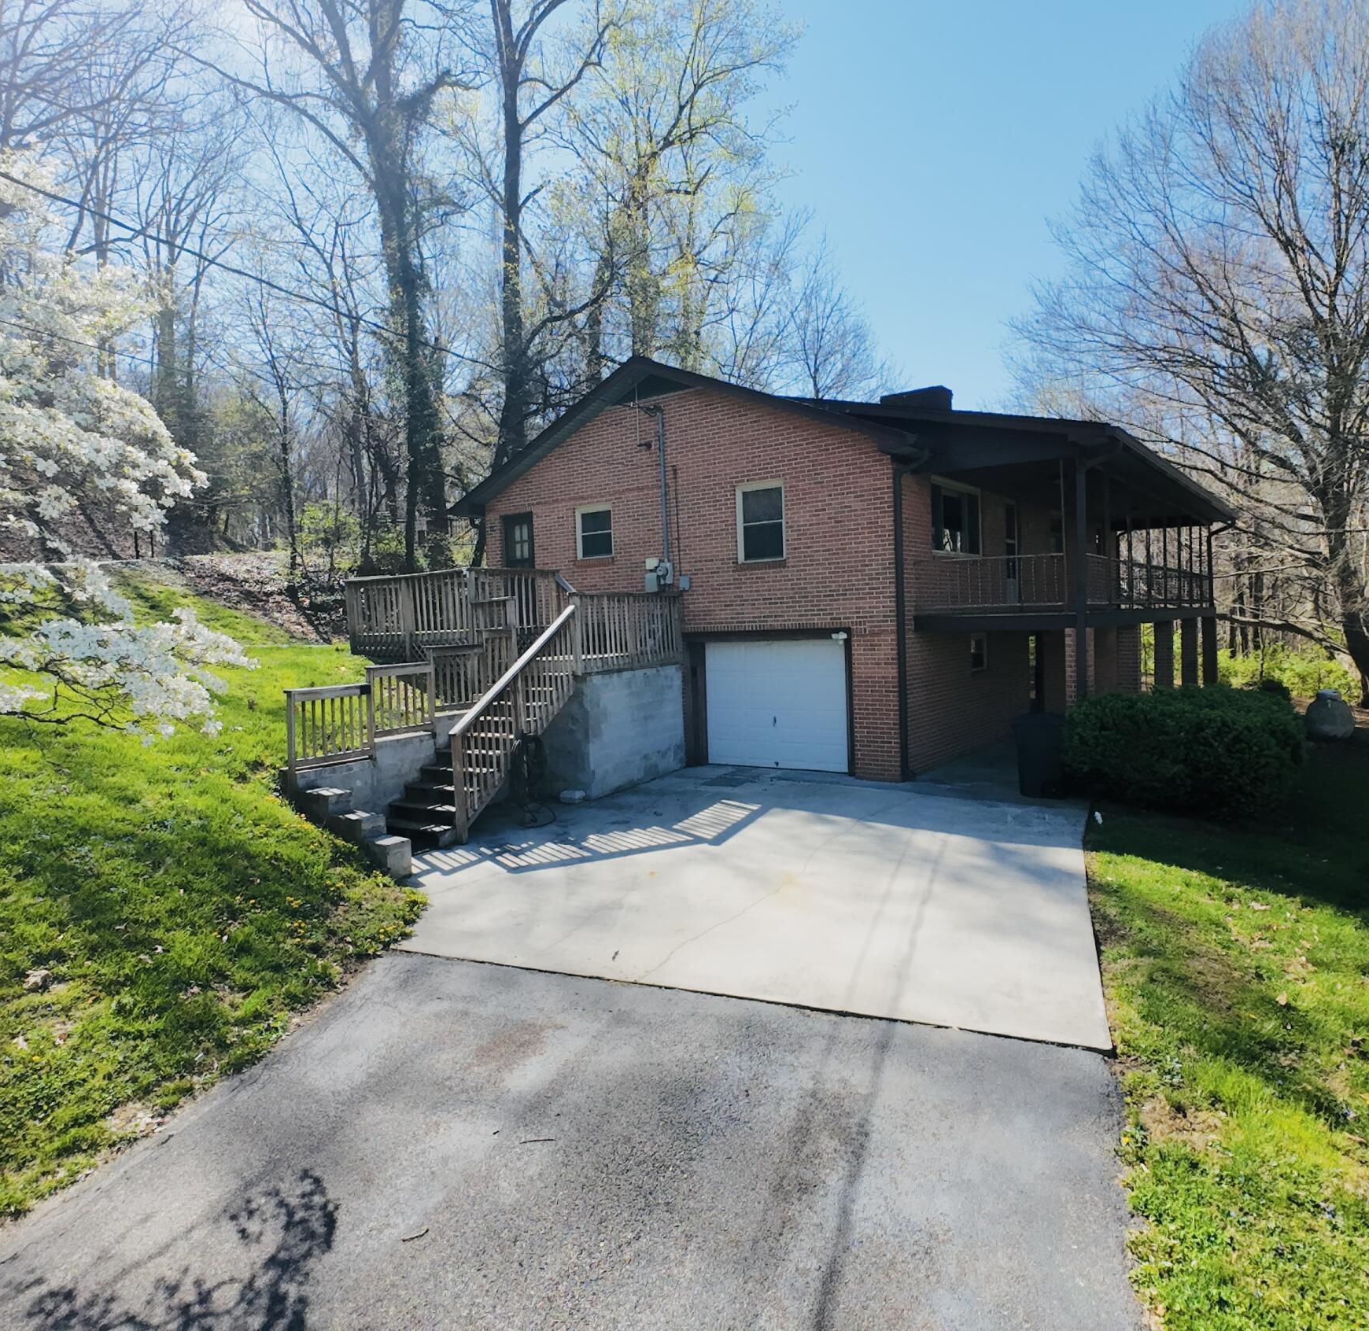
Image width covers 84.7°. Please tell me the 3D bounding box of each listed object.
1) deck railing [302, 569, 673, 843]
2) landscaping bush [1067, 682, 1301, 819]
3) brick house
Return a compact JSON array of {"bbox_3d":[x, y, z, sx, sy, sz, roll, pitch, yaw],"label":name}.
[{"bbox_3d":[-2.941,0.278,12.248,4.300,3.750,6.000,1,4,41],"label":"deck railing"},{"bbox_3d":[6.331,1.003,9.644,2.400,1.470,2.000,1,4,41],"label":"landscaping bush"},{"bbox_3d":[4.758,-2.333,18.499,13.000,7.300,14.600,1,4,41],"label":"brick house"}]

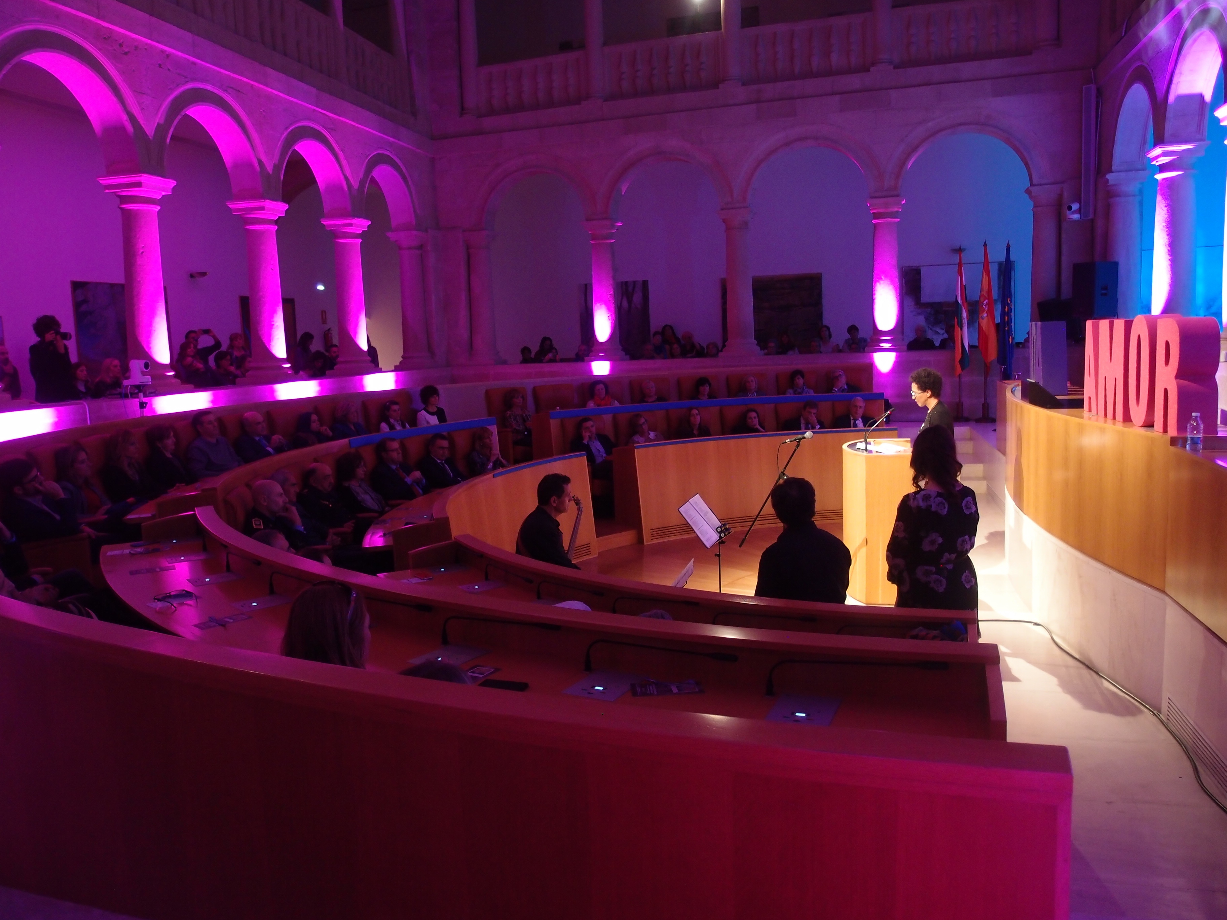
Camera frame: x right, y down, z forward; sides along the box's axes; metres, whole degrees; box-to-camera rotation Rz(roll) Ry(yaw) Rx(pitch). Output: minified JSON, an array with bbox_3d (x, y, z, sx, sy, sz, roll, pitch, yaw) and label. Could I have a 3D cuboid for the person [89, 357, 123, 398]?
[{"bbox_3d":[-5.430,-0.475,11.025,0.720,1.300,0.520,-2,7,3],"label":"person"}]

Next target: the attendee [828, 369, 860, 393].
[{"bbox_3d":[3.271,-0.660,14.109,0.560,1.240,0.750,-2,7,5],"label":"attendee"}]

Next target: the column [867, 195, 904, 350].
[{"bbox_3d":[4.145,-2.776,15.033,0.580,2.265,0.580,0,7,16],"label":"column"}]

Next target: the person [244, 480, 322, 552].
[{"bbox_3d":[-1.903,0.708,6.287,0.800,1.200,0.550,-4,7,-16],"label":"person"}]

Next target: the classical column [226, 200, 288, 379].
[{"bbox_3d":[-4.205,-2.069,11.967,0.550,2.050,0.550,0,7,15],"label":"classical column"}]

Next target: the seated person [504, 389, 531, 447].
[{"bbox_3d":[-1.110,-0.293,12.457,0.480,1.154,0.780,-6,8,-31],"label":"seated person"}]

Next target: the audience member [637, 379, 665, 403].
[{"bbox_3d":[0.540,-0.403,12.405,0.520,1.180,0.750,-4,7,-15],"label":"audience member"}]

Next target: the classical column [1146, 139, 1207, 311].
[{"bbox_3d":[6.356,-2.407,11.235,0.593,2.253,0.593,0,7,15],"label":"classical column"}]

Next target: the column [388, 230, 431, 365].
[{"bbox_3d":[-3.308,-2.649,16.449,0.533,2.253,0.576,0,7,15],"label":"column"}]

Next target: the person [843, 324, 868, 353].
[{"bbox_3d":[3.967,-1.537,16.283,0.500,1.368,0.650,-1,7,12],"label":"person"}]

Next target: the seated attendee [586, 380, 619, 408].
[{"bbox_3d":[-0.122,-0.411,12.847,0.500,1.217,0.750,-4,7,-15],"label":"seated attendee"}]

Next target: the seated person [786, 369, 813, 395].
[{"bbox_3d":[2.370,-0.518,12.594,0.520,1.220,0.750,-1,7,5],"label":"seated person"}]

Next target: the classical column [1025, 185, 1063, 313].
[{"bbox_3d":[6.285,-2.788,14.403,0.560,2.265,0.560,0,7,16],"label":"classical column"}]

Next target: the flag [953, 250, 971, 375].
[{"bbox_3d":[4.558,-1.925,12.982,0.240,1.640,0.200,0,7,18],"label":"flag"}]

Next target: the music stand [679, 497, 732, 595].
[{"bbox_3d":[0.592,0.785,5.651,0.480,1.140,0.480,1,8,23],"label":"music stand"}]

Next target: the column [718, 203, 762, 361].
[{"bbox_3d":[1.784,-2.527,14.104,0.520,2.070,0.520,0,7,18],"label":"column"}]

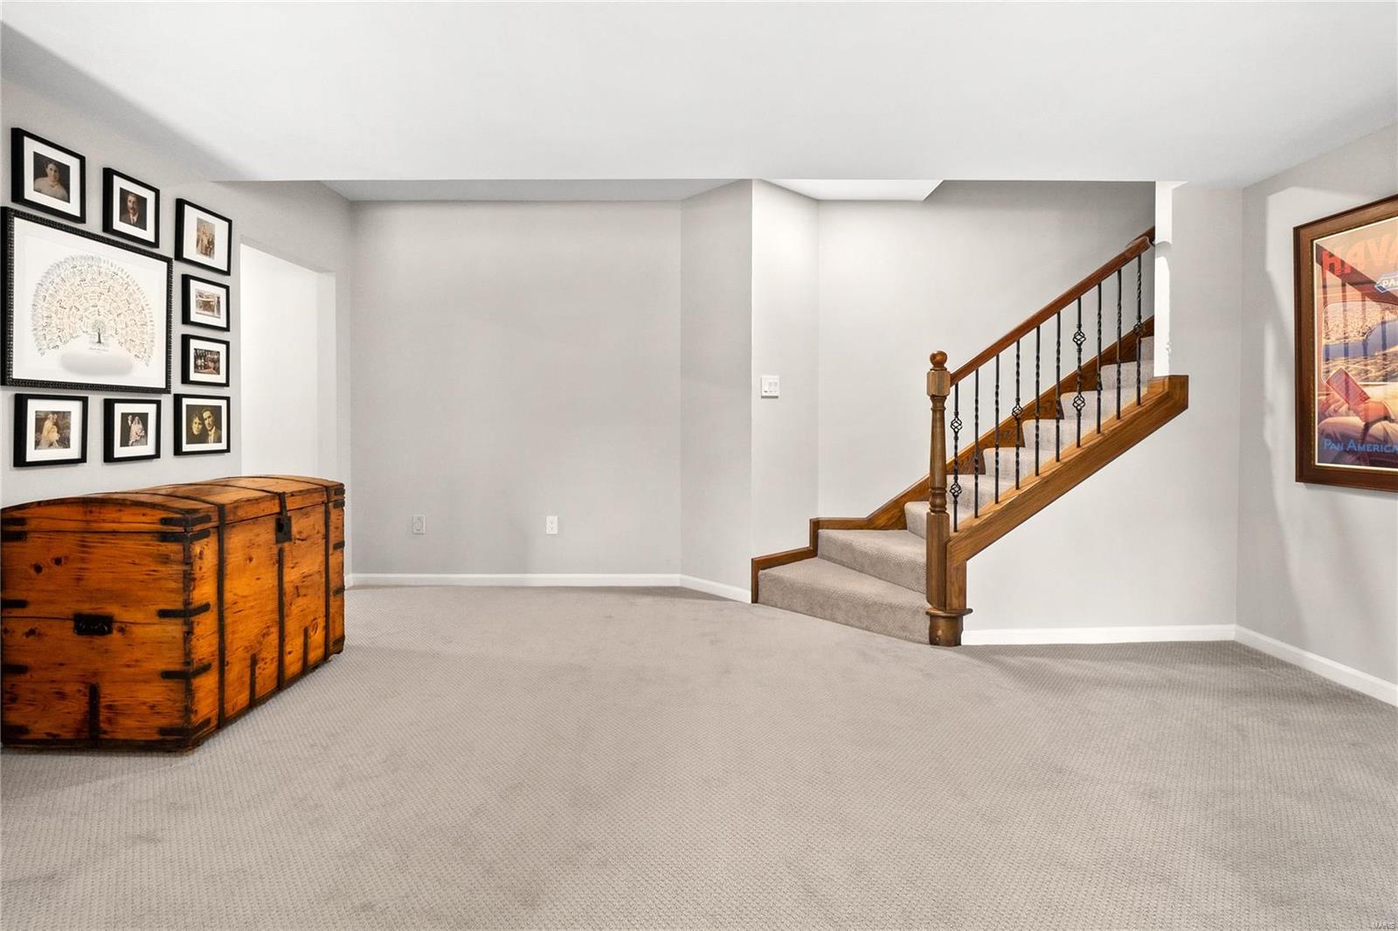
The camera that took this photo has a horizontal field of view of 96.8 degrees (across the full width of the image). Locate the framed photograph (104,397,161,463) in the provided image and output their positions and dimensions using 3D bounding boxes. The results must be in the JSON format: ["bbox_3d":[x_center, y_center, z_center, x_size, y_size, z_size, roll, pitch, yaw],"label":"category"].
[{"bbox_3d":[-2.305,-0.144,2.532,0.027,0.248,0.231,0,3,0],"label":"framed photograph"}]

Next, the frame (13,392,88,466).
[{"bbox_3d":[-2.305,-0.125,2.217,0.027,0.248,0.222,0,3,0],"label":"frame"}]

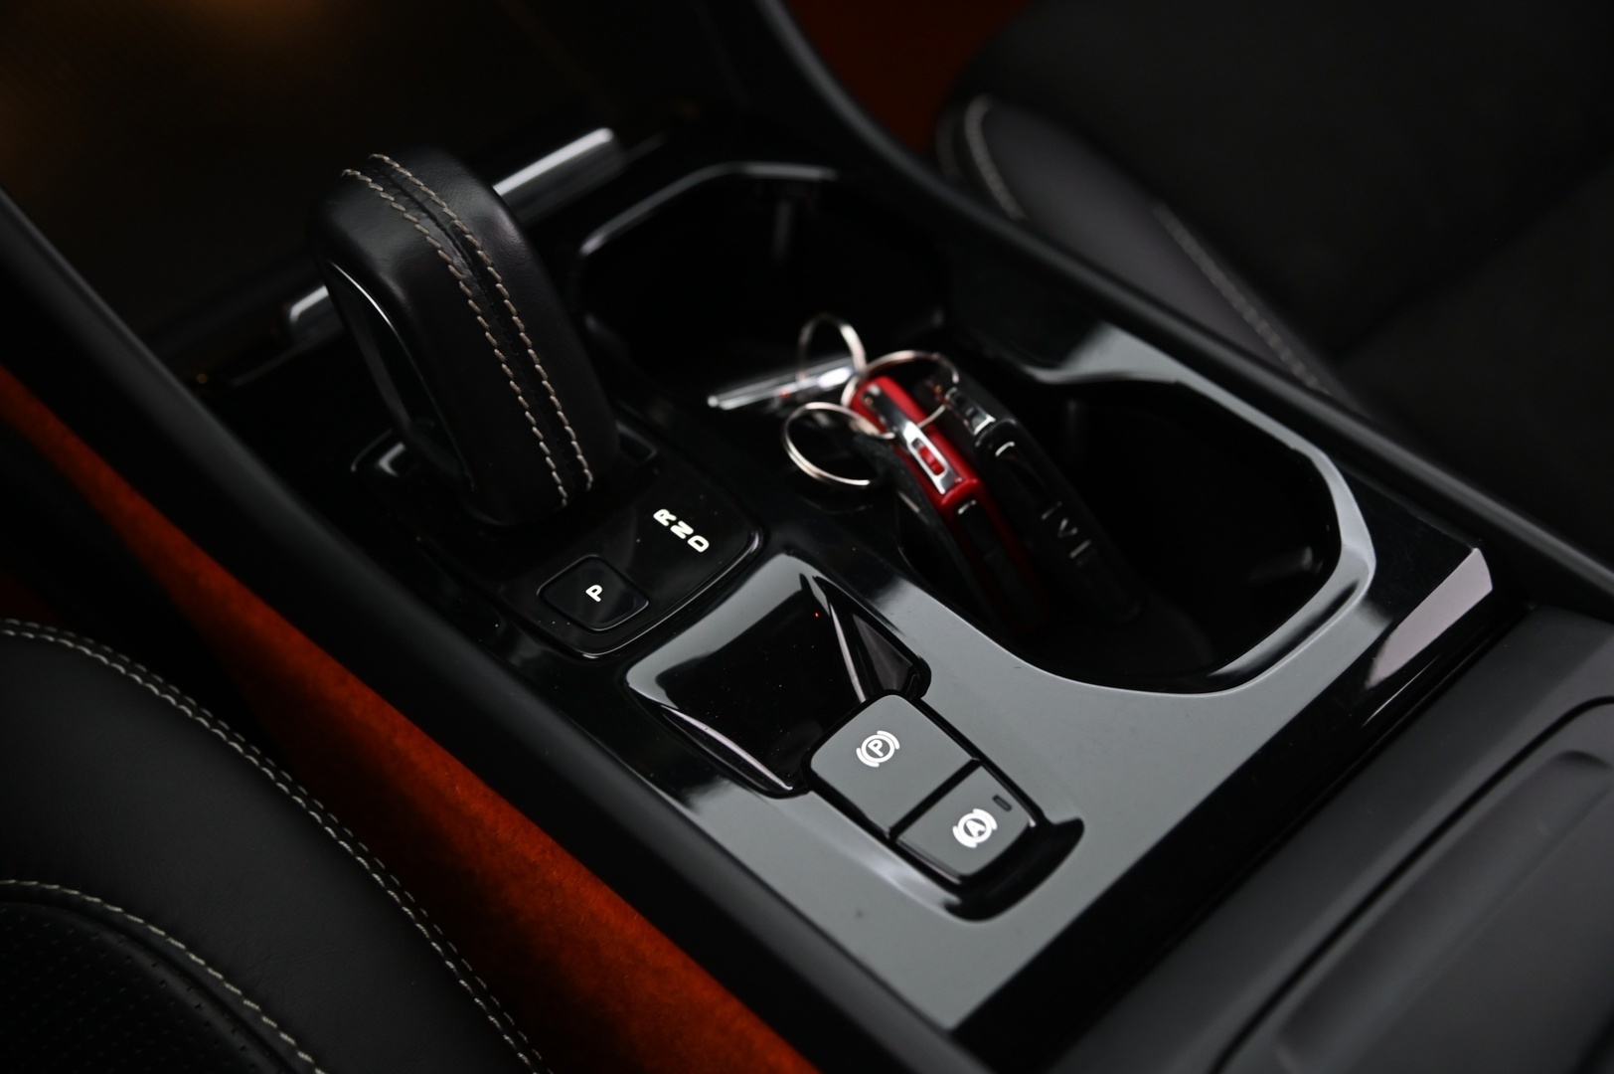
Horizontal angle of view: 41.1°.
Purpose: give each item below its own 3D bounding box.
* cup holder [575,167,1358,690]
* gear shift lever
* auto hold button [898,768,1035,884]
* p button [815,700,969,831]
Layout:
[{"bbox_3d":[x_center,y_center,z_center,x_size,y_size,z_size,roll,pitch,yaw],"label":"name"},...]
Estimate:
[{"bbox_3d":[0.035,-0.013,0.557,0.099,0.065,0.223,-36,55,-29],"label":"cup holder"},{"bbox_3d":[-0.081,-0.051,0.505,0.038,0.068,0.074,-36,55,-29],"label":"gear shift lever"},{"bbox_3d":[0.034,0.062,0.445,0.026,0.009,0.018,-36,55,-29],"label":"auto hold button"},{"bbox_3d":[0.017,0.050,0.458,0.026,0.009,0.027,-36,55,-29],"label":"p button"}]

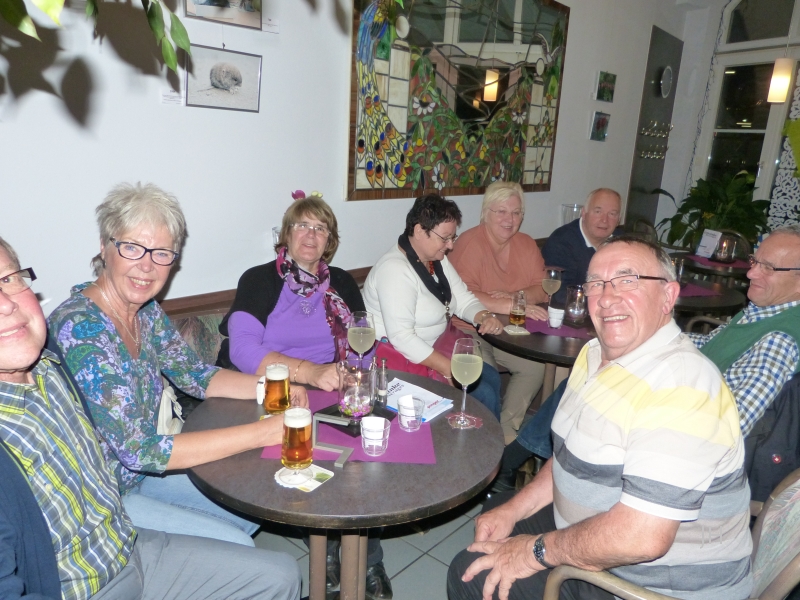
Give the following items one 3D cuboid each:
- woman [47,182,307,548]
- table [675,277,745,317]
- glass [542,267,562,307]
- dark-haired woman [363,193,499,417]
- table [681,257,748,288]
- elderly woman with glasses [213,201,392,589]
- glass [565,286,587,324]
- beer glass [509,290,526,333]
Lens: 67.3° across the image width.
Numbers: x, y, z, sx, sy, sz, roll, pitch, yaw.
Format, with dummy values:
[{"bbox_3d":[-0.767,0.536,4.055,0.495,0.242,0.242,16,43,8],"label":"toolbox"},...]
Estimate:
[{"bbox_3d":[-0.530,0.370,1.430,0.750,1.320,0.560,9,15,26],"label":"woman"},{"bbox_3d":[1.433,0.287,3.424,0.800,0.730,0.800,14,18,39],"label":"table"},{"bbox_3d":[0.652,-0.022,2.577,0.082,0.215,0.082,14,18,39],"label":"glass"},{"bbox_3d":[0.100,0.210,2.400,0.720,1.250,0.520,10,16,27],"label":"dark-haired woman"},{"bbox_3d":[2.279,0.090,4.364,0.800,0.730,0.800,14,18,39],"label":"table"},{"bbox_3d":[-0.306,0.285,2.051,0.530,1.250,0.800,-5,16,-27],"label":"elderly woman with glasses"},{"bbox_3d":[0.750,0.019,2.561,0.096,0.150,0.096,14,18,39],"label":"glass"},{"bbox_3d":[0.472,0.047,2.392,0.067,0.155,0.067,14,18,39],"label":"beer glass"}]

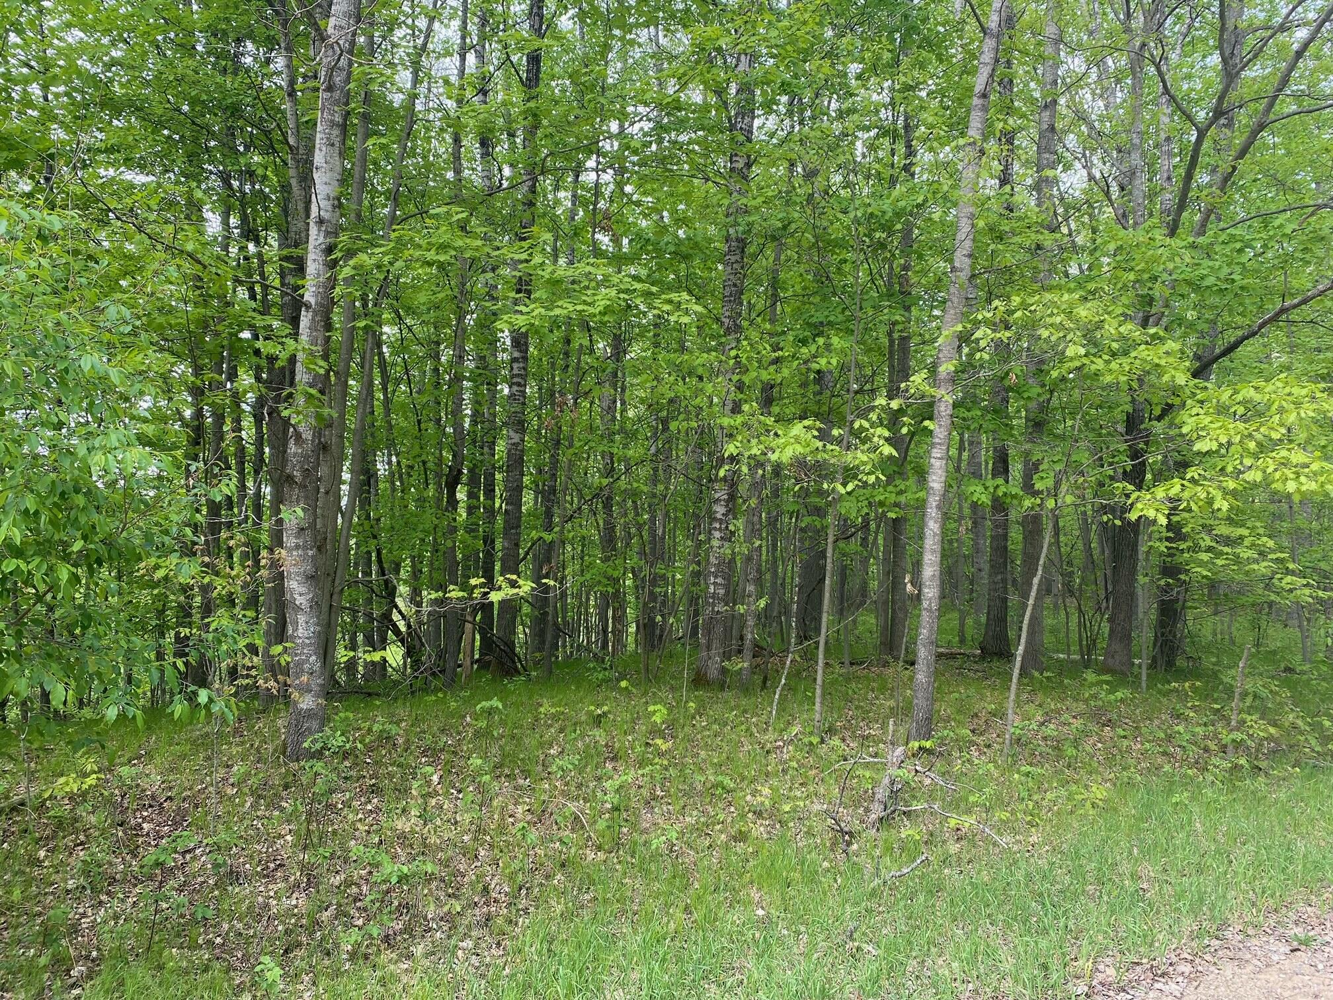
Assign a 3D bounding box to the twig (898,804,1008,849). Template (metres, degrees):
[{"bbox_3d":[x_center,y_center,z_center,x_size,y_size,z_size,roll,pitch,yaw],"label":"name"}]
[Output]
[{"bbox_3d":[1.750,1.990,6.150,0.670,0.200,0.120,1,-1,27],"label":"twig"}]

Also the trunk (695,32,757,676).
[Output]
[{"bbox_3d":[0.680,-1.500,11.080,0.330,7.050,0.330,3,-1,0],"label":"trunk"}]

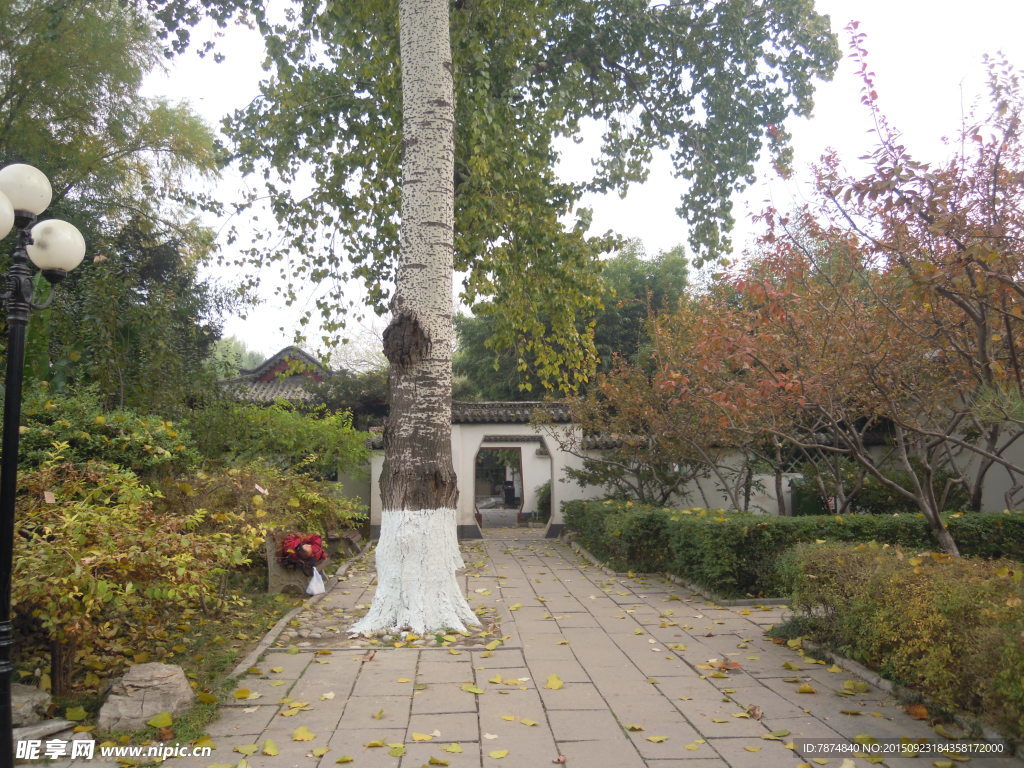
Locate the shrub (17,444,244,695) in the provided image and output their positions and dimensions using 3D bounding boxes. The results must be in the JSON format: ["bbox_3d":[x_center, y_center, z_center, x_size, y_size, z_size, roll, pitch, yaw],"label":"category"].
[{"bbox_3d":[-2.671,1.272,5.804,1.600,1.630,1.550,3,-6,-25],"label":"shrub"}]

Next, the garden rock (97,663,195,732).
[{"bbox_3d":[-2.178,1.835,4.926,0.540,0.300,0.420,3,-6,-29],"label":"garden rock"}]

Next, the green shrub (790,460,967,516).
[{"bbox_3d":[5.946,2.013,13.368,2.700,1.620,1.900,-2,-6,24],"label":"green shrub"}]

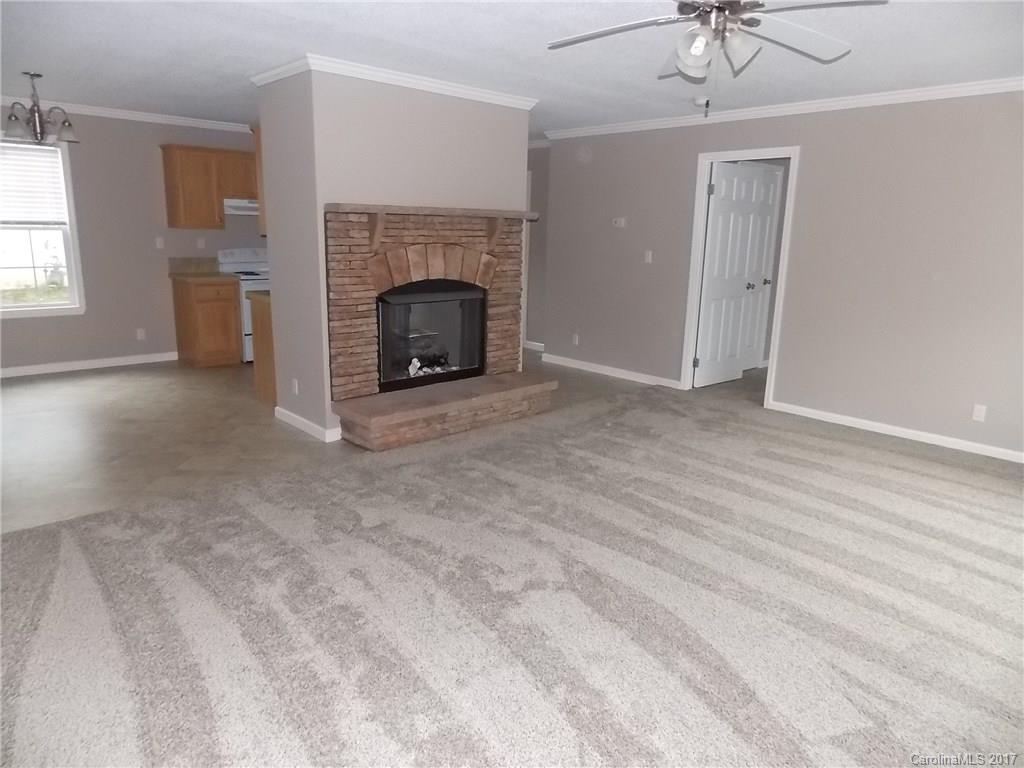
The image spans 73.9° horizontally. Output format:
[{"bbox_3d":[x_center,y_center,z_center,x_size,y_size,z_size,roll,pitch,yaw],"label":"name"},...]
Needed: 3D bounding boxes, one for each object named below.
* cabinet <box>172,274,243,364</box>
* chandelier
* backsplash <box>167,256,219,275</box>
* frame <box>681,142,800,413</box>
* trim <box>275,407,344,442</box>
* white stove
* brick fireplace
[{"bbox_3d":[-3.174,-0.689,7.091,0.472,0.907,0.628,-11,18,-42],"label":"cabinet"},{"bbox_3d":[-3.451,-2.001,4.947,0.457,0.469,0.457,-11,18,-42],"label":"chandelier"},{"bbox_3d":[-3.349,-1.252,7.173,0.504,0.160,0.025,-11,18,-42],"label":"backsplash"},{"bbox_3d":[1.965,-0.911,5.905,0.133,2.117,0.912,-11,18,-42],"label":"frame"},{"bbox_3d":[-1.489,0.267,4.951,0.125,0.100,0.807,-11,18,-42],"label":"trim"},{"bbox_3d":[-2.694,-0.882,7.463,0.763,1.136,0.656,-11,18,-42],"label":"white stove"},{"bbox_3d":[-0.407,-0.474,5.008,1.869,1.566,0.425,-11,18,-42],"label":"brick fireplace"}]

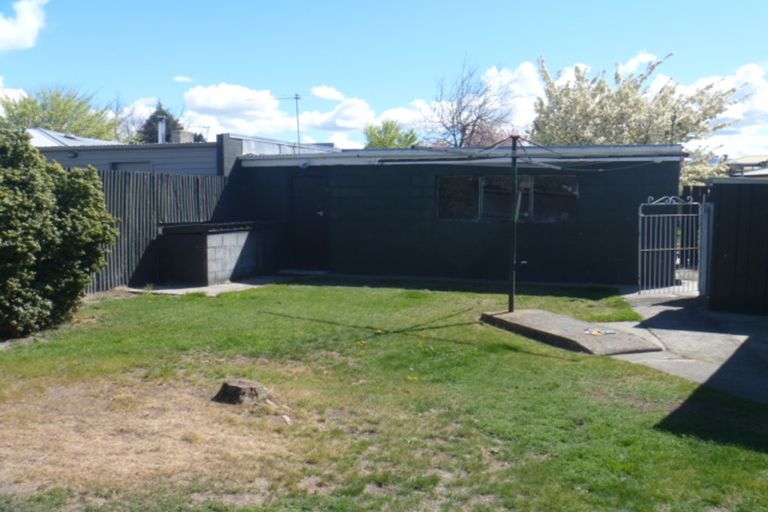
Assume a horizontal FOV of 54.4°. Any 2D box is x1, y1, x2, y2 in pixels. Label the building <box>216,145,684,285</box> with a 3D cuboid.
[{"bbox_3d":[1.658,-0.976,14.609,7.721,2.536,4.865,2,5,21],"label":"building"}]

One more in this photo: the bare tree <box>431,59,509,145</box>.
[{"bbox_3d":[2.959,-3.554,25.376,2.732,6.082,2.732,1,4,7],"label":"bare tree"}]

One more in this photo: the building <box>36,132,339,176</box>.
[{"bbox_3d":[-4.107,-1.129,16.232,4.450,2.567,5.434,2,5,21],"label":"building"}]

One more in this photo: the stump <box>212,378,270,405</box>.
[{"bbox_3d":[-0.991,0.932,5.188,0.396,0.120,0.340,-1,4,-11],"label":"stump"}]

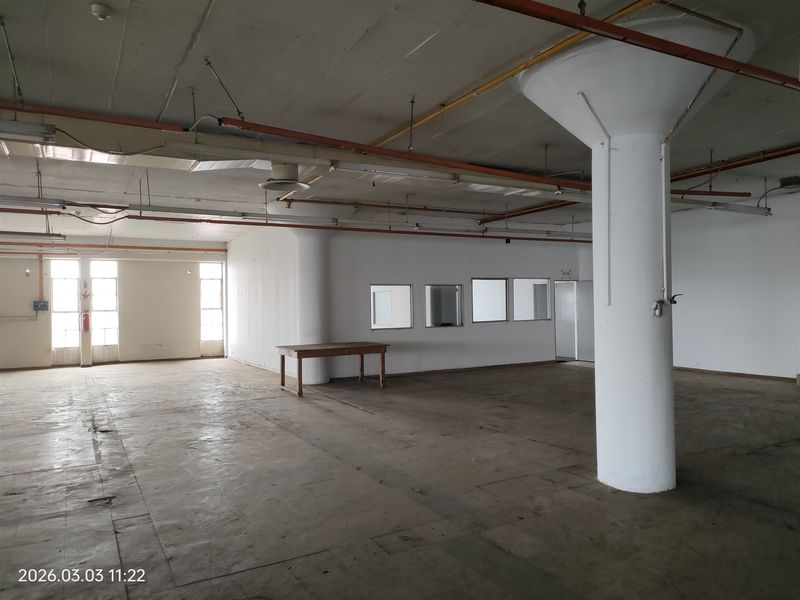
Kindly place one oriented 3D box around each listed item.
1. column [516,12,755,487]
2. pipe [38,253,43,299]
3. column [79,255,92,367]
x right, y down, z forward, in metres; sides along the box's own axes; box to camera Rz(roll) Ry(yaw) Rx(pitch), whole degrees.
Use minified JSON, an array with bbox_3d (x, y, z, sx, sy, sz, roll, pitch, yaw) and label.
[{"bbox_3d":[2.005,-0.228,4.978,1.860,3.570,1.860,-1,0,-30],"label":"column"},{"bbox_3d":[-9.174,-0.604,14.788,0.090,1.170,0.090,-1,0,-30],"label":"pipe"},{"bbox_3d":[-8.288,0.283,15.254,0.260,2.980,0.270,-1,0,-30],"label":"column"}]

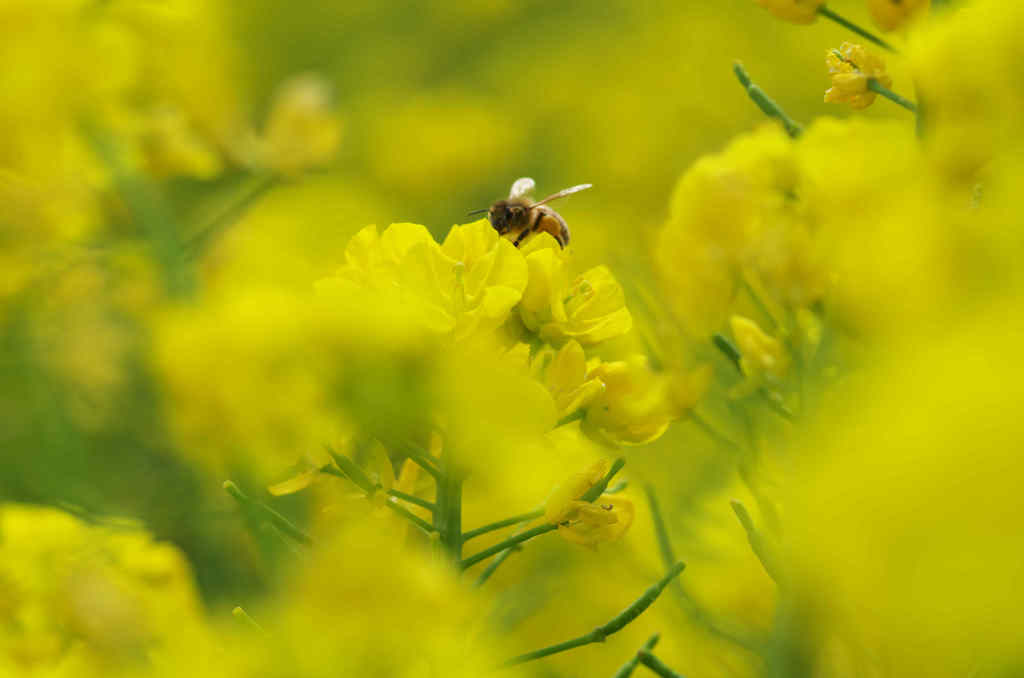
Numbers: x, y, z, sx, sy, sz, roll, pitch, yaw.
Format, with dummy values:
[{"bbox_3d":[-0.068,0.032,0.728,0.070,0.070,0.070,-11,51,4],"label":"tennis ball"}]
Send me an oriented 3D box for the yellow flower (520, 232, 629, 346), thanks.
[{"bbox_3d":[0.009,-0.007,0.570,0.015,0.015,0.013,-3,7,-21],"label":"yellow flower"}]

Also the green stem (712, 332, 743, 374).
[{"bbox_3d":[0.030,0.002,0.585,0.002,0.007,0.002,-36,0,0],"label":"green stem"}]

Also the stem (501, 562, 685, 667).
[{"bbox_3d":[0.011,0.037,0.570,0.028,0.004,0.003,-29,0,0],"label":"stem"}]

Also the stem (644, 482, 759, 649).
[{"bbox_3d":[0.027,0.032,0.600,0.005,0.028,0.004,-34,0,0],"label":"stem"}]

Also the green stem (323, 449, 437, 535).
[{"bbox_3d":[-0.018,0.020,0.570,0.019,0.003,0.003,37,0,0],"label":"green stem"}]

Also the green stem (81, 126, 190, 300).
[{"bbox_3d":[-0.057,-0.020,0.650,0.004,0.028,0.004,-27,0,0],"label":"green stem"}]

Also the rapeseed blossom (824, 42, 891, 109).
[{"bbox_3d":[0.046,-0.035,0.572,0.009,0.009,0.009,3,7,22],"label":"rapeseed blossom"}]

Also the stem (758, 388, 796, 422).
[{"bbox_3d":[0.037,0.009,0.588,0.007,0.002,0.002,41,0,0],"label":"stem"}]

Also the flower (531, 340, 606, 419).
[{"bbox_3d":[0.007,0.005,0.570,0.011,0.011,0.010,-4,8,-30],"label":"flower"}]

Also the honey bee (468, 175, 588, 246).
[{"bbox_3d":[0.002,-0.017,0.568,0.014,0.009,0.010,9,0,-34],"label":"honey bee"}]

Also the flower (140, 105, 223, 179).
[{"bbox_3d":[-0.050,-0.030,0.645,0.012,0.011,0.011,0,7,0],"label":"flower"}]

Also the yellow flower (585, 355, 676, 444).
[{"bbox_3d":[0.016,0.008,0.572,0.012,0.012,0.011,-3,8,-27],"label":"yellow flower"}]

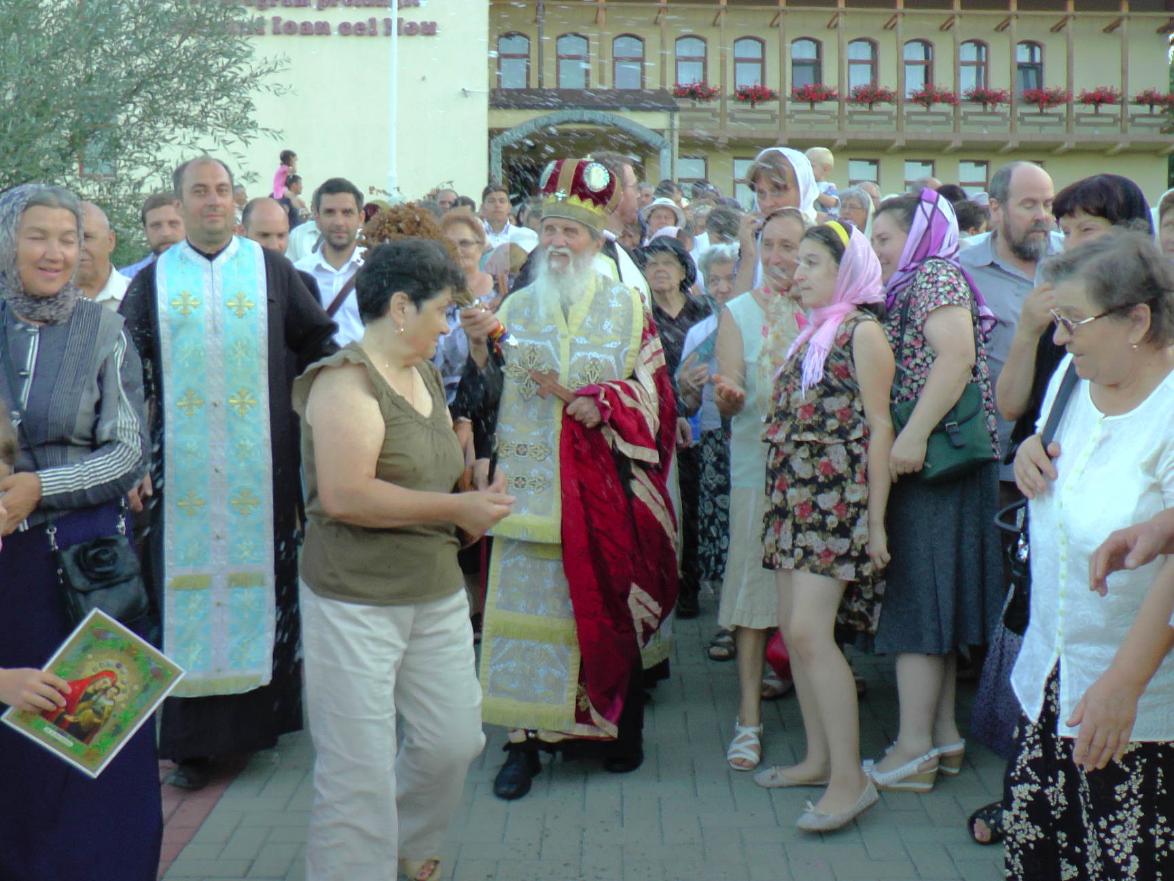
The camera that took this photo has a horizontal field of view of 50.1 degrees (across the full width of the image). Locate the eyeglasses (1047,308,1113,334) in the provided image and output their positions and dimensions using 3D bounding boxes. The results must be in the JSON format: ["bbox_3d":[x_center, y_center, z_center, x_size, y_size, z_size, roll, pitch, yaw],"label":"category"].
[{"bbox_3d":[0.838,-0.212,2.040,0.140,0.042,0.137,-16,14,9],"label":"eyeglasses"}]

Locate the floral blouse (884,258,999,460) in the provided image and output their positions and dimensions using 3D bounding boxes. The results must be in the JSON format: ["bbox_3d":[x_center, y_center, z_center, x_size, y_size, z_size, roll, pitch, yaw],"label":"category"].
[{"bbox_3d":[0.960,-0.238,3.450,0.330,0.560,0.430,-1,8,-10],"label":"floral blouse"}]

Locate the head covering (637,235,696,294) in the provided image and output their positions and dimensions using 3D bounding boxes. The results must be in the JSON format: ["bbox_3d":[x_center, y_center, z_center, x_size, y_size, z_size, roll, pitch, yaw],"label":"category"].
[{"bbox_3d":[0.316,-0.704,5.030,0.235,0.185,0.270,-1,-3,14],"label":"head covering"}]

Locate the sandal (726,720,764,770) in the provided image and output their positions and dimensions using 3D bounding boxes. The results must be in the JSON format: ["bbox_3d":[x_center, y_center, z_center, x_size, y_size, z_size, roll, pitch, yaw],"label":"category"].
[{"bbox_3d":[0.485,0.896,3.794,0.098,0.100,0.245,2,8,12],"label":"sandal"}]

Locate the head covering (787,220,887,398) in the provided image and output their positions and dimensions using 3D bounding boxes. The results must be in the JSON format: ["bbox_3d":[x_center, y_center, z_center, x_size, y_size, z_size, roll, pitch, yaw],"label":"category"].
[{"bbox_3d":[0.641,-0.349,3.290,0.270,0.450,0.230,-5,9,-30],"label":"head covering"}]

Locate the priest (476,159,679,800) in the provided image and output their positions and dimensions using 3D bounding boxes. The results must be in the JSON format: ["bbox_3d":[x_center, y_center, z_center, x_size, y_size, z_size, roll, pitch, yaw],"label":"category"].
[{"bbox_3d":[-0.038,0.098,3.500,0.580,1.730,0.480,3,9,20],"label":"priest"}]

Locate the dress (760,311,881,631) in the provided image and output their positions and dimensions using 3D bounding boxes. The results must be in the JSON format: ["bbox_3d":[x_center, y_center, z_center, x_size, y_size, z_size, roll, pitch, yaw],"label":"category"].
[{"bbox_3d":[0.620,0.071,3.330,0.310,0.820,0.370,-5,10,-33],"label":"dress"}]

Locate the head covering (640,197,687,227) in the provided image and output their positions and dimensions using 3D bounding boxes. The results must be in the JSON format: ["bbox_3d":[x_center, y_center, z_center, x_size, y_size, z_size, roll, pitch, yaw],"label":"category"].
[{"bbox_3d":[0.437,-1.308,7.200,0.270,0.160,0.290,0,0,6],"label":"head covering"}]

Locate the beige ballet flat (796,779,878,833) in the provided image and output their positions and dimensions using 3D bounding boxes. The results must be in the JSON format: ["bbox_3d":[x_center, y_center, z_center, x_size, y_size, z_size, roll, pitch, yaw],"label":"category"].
[{"bbox_3d":[0.674,0.982,3.380,0.245,0.080,0.085,-13,12,-18],"label":"beige ballet flat"}]

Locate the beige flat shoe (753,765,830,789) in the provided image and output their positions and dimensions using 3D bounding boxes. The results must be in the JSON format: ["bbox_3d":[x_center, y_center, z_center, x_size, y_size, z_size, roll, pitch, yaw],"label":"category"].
[{"bbox_3d":[0.600,0.947,3.601,0.240,0.063,0.083,-1,8,-7],"label":"beige flat shoe"}]

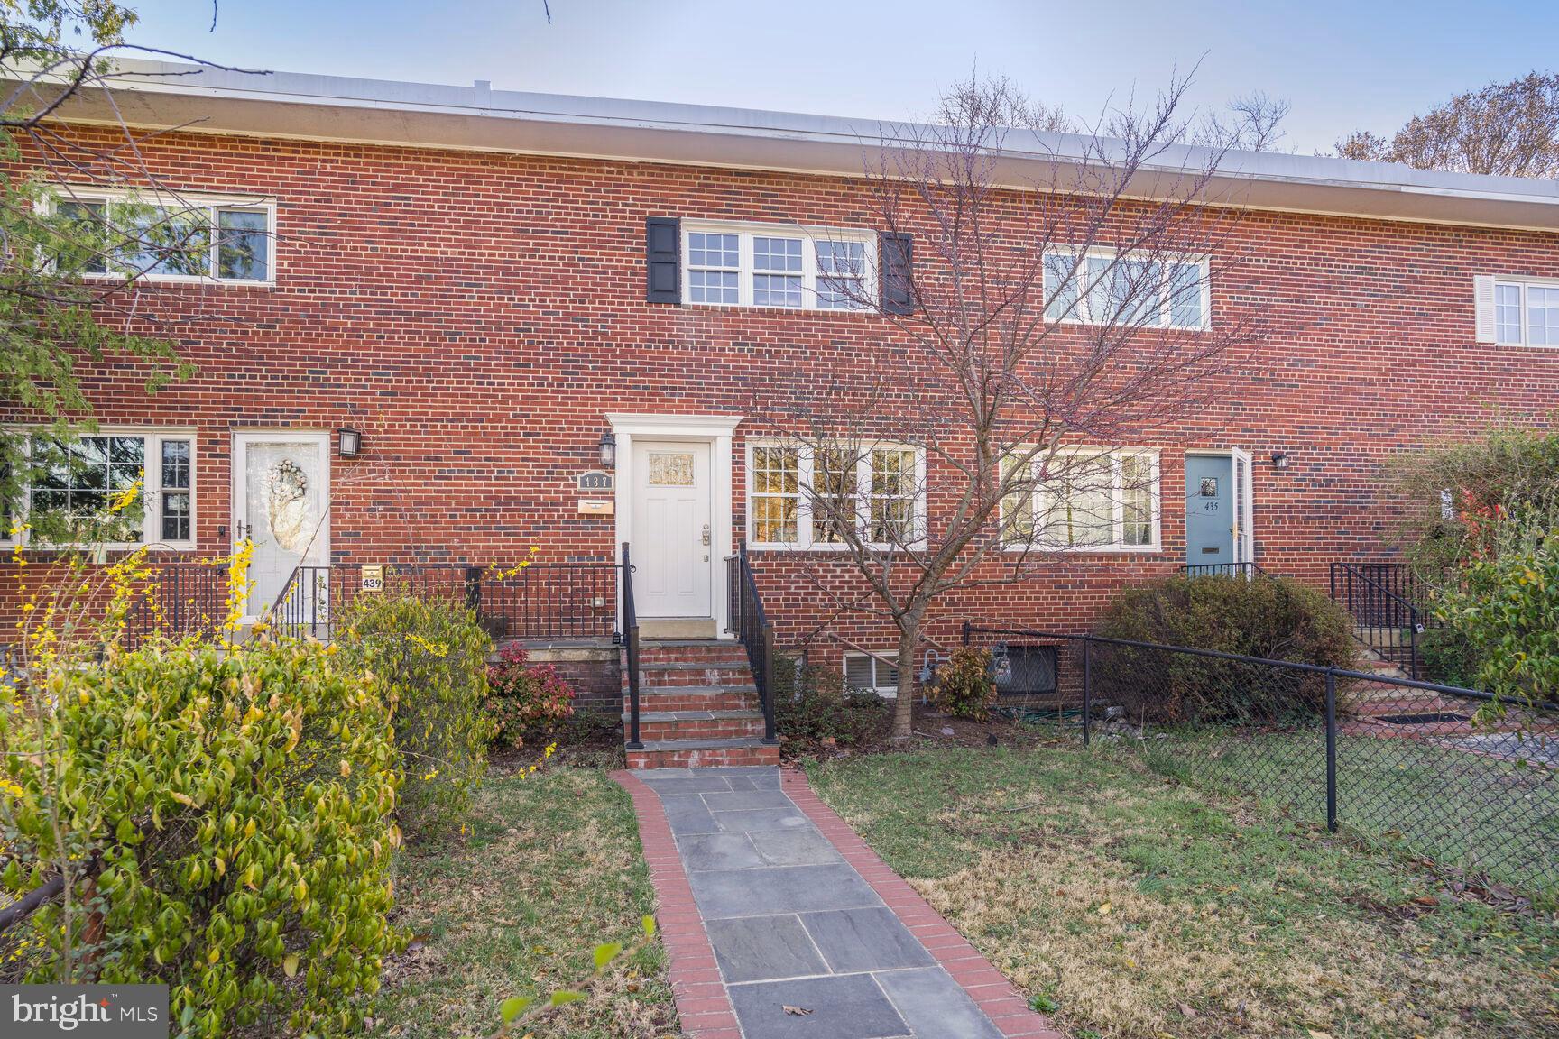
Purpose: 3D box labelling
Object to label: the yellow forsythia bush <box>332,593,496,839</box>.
[{"bbox_3d":[-2.741,1.320,6.100,1.200,1.580,1.200,0,-1,-9],"label":"yellow forsythia bush"}]

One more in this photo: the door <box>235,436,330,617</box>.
[{"bbox_3d":[-5.255,0.090,8.700,0.950,2.020,0.070,0,-1,-10],"label":"door"}]

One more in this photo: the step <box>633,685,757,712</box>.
[{"bbox_3d":[-0.932,1.837,8.514,1.350,0.194,0.315,0,-1,-9],"label":"step"}]

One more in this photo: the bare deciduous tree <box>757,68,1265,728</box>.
[{"bbox_3d":[2.171,-1.060,7.950,4.700,6.400,3.700,0,-1,-10],"label":"bare deciduous tree"}]

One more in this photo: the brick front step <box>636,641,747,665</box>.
[{"bbox_3d":[-0.992,1.396,8.650,1.320,0.190,0.360,0,-1,-10],"label":"brick front step"}]

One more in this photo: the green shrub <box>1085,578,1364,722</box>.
[{"bbox_3d":[4.910,1.450,9.150,2.700,1.530,1.700,0,-1,-10],"label":"green shrub"}]

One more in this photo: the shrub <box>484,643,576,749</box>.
[{"bbox_3d":[-2.396,1.664,7.800,0.900,0.980,0.820,0,-1,-10],"label":"shrub"}]

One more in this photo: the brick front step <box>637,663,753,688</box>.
[{"bbox_3d":[-0.984,1.647,8.843,1.350,0.194,0.315,0,-1,-9],"label":"brick front step"}]

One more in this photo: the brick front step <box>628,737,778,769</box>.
[{"bbox_3d":[-0.730,2.227,7.873,1.430,0.214,0.315,0,-1,-9],"label":"brick front step"}]

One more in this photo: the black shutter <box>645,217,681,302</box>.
[{"bbox_3d":[-1.303,-2.924,9.307,0.380,0.970,0.040,0,-1,-9],"label":"black shutter"}]

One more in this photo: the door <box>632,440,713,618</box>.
[{"bbox_3d":[-1.247,0.125,9.582,0.910,2.040,0.060,0,-1,-9],"label":"door"}]

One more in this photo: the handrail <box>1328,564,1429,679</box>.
[{"bbox_3d":[6.765,1.157,9.370,0.070,1.240,1.100,0,-1,-9],"label":"handrail"}]

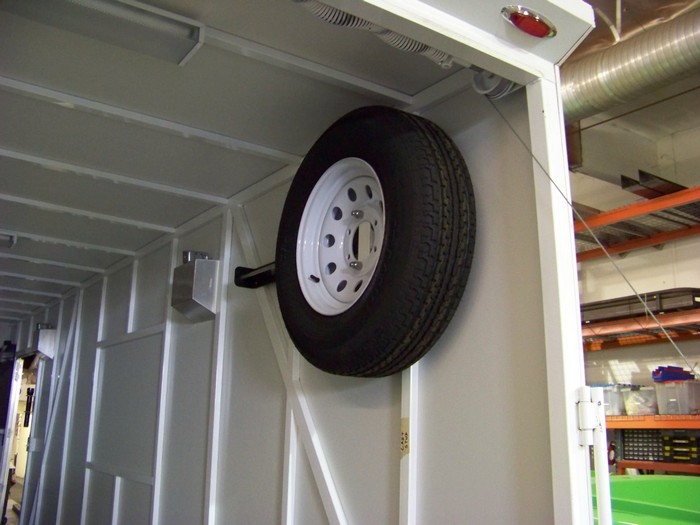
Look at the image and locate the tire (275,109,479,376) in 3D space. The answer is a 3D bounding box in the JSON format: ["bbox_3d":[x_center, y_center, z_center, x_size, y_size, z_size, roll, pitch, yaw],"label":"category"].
[{"bbox_3d":[0.041,-0.054,1.945,0.212,0.716,0.716,10,-17,-33],"label":"tire"}]

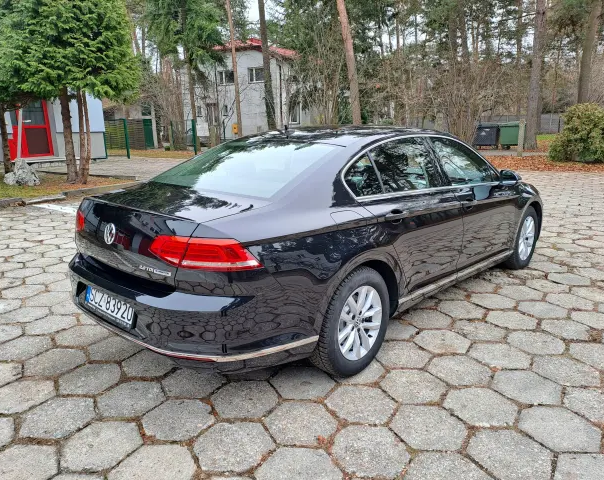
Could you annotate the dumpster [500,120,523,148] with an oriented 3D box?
[{"bbox_3d":[11.739,-5.833,25.800,1.370,1.420,1.070,5,15,22],"label":"dumpster"}]

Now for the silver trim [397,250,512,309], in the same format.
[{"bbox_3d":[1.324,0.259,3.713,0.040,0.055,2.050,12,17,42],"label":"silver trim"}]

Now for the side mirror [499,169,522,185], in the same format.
[{"bbox_3d":[1.778,-0.529,3.939,0.205,0.135,0.120,12,19,42],"label":"side mirror"}]

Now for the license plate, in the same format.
[{"bbox_3d":[-1.043,0.359,2.499,0.520,0.118,0.020,12,12,42],"label":"license plate"}]

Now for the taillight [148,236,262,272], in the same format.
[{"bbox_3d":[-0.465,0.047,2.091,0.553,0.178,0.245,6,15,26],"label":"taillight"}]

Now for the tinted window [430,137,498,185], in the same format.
[{"bbox_3d":[1.325,-0.628,3.710,0.875,0.438,0.060,-15,-7,-44],"label":"tinted window"}]

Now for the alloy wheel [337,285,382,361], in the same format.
[{"bbox_3d":[0.296,0.478,2.762,0.170,0.445,0.445,12,19,42],"label":"alloy wheel"}]

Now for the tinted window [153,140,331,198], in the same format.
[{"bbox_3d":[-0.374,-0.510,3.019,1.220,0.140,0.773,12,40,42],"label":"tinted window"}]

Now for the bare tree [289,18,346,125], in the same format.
[{"bbox_3d":[0.768,-7.458,22.896,2.870,6.500,2.590,-1,14,0],"label":"bare tree"}]

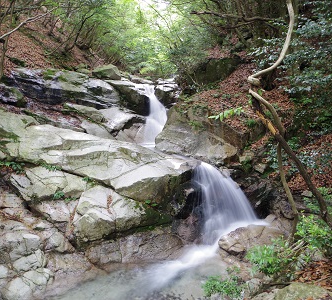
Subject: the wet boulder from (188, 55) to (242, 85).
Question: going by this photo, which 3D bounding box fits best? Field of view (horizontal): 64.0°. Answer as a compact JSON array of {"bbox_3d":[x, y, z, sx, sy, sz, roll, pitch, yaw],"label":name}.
[{"bbox_3d":[1.804,-2.847,9.600,1.798,1.000,1.259,3,7,25],"label":"wet boulder"}]

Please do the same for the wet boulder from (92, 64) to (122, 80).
[{"bbox_3d":[-2.218,-2.960,10.200,1.048,0.580,0.839,0,6,0],"label":"wet boulder"}]

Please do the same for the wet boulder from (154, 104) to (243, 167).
[{"bbox_3d":[0.769,-0.391,6.100,1.751,1.262,1.225,3,7,25],"label":"wet boulder"}]

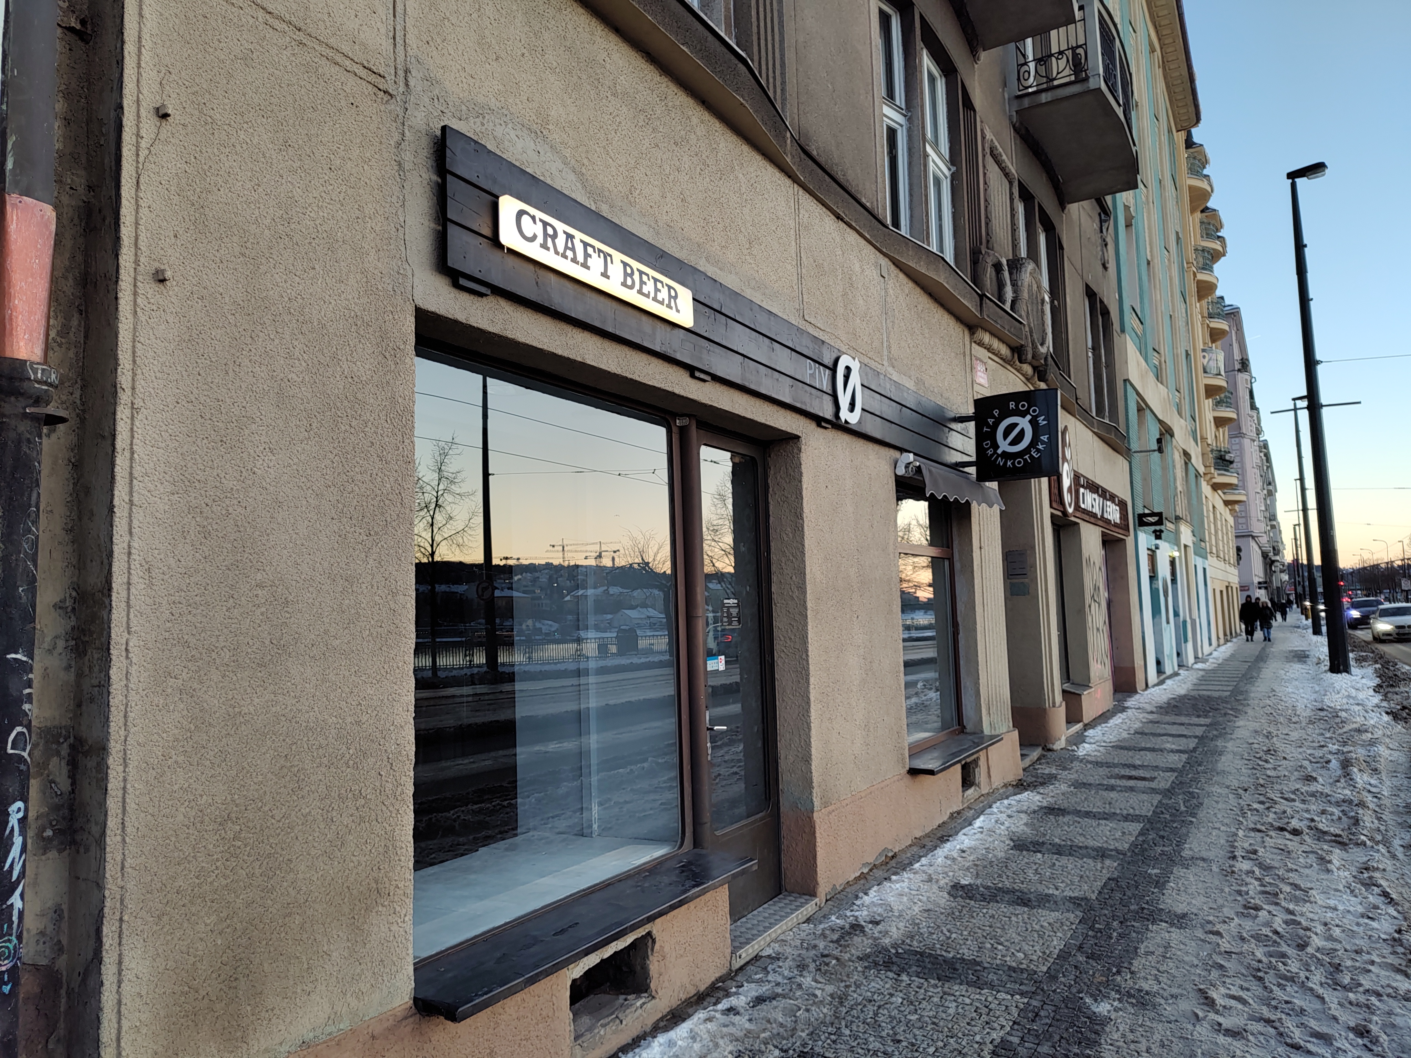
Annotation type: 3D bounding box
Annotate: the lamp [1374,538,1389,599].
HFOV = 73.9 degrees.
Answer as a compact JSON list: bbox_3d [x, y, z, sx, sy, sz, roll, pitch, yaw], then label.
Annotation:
[{"bbox_3d":[98.388,6.421,136.619,1.900,10.000,0.350,-5,-6,31],"label":"lamp"}]

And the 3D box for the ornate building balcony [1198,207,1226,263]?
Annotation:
[{"bbox_3d":[22.896,-12.997,42.316,0.900,1.450,3.400,-5,-6,32],"label":"ornate building balcony"}]

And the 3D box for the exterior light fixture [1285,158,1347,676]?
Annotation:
[{"bbox_3d":[13.468,-2.524,20.252,0.820,11.150,0.400,-5,-6,31],"label":"exterior light fixture"}]

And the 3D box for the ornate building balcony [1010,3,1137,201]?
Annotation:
[{"bbox_3d":[4.832,-5.378,12.075,1.100,1.130,3.100,-5,-6,31],"label":"ornate building balcony"}]

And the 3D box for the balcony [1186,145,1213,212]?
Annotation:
[{"bbox_3d":[19.100,-13.398,36.321,0.900,1.380,3.400,-5,-6,32],"label":"balcony"}]

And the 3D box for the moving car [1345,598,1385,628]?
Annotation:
[{"bbox_3d":[36.709,4.667,52.180,1.850,1.650,4.500,-5,-6,31],"label":"moving car"}]

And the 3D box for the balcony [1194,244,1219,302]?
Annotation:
[{"bbox_3d":[19.323,-9.895,36.227,0.900,1.320,3.400,-5,-6,32],"label":"balcony"}]

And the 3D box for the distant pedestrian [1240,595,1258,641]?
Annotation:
[{"bbox_3d":[21.133,3.493,36.504,0.620,1.770,0.400,-5,-6,31],"label":"distant pedestrian"}]

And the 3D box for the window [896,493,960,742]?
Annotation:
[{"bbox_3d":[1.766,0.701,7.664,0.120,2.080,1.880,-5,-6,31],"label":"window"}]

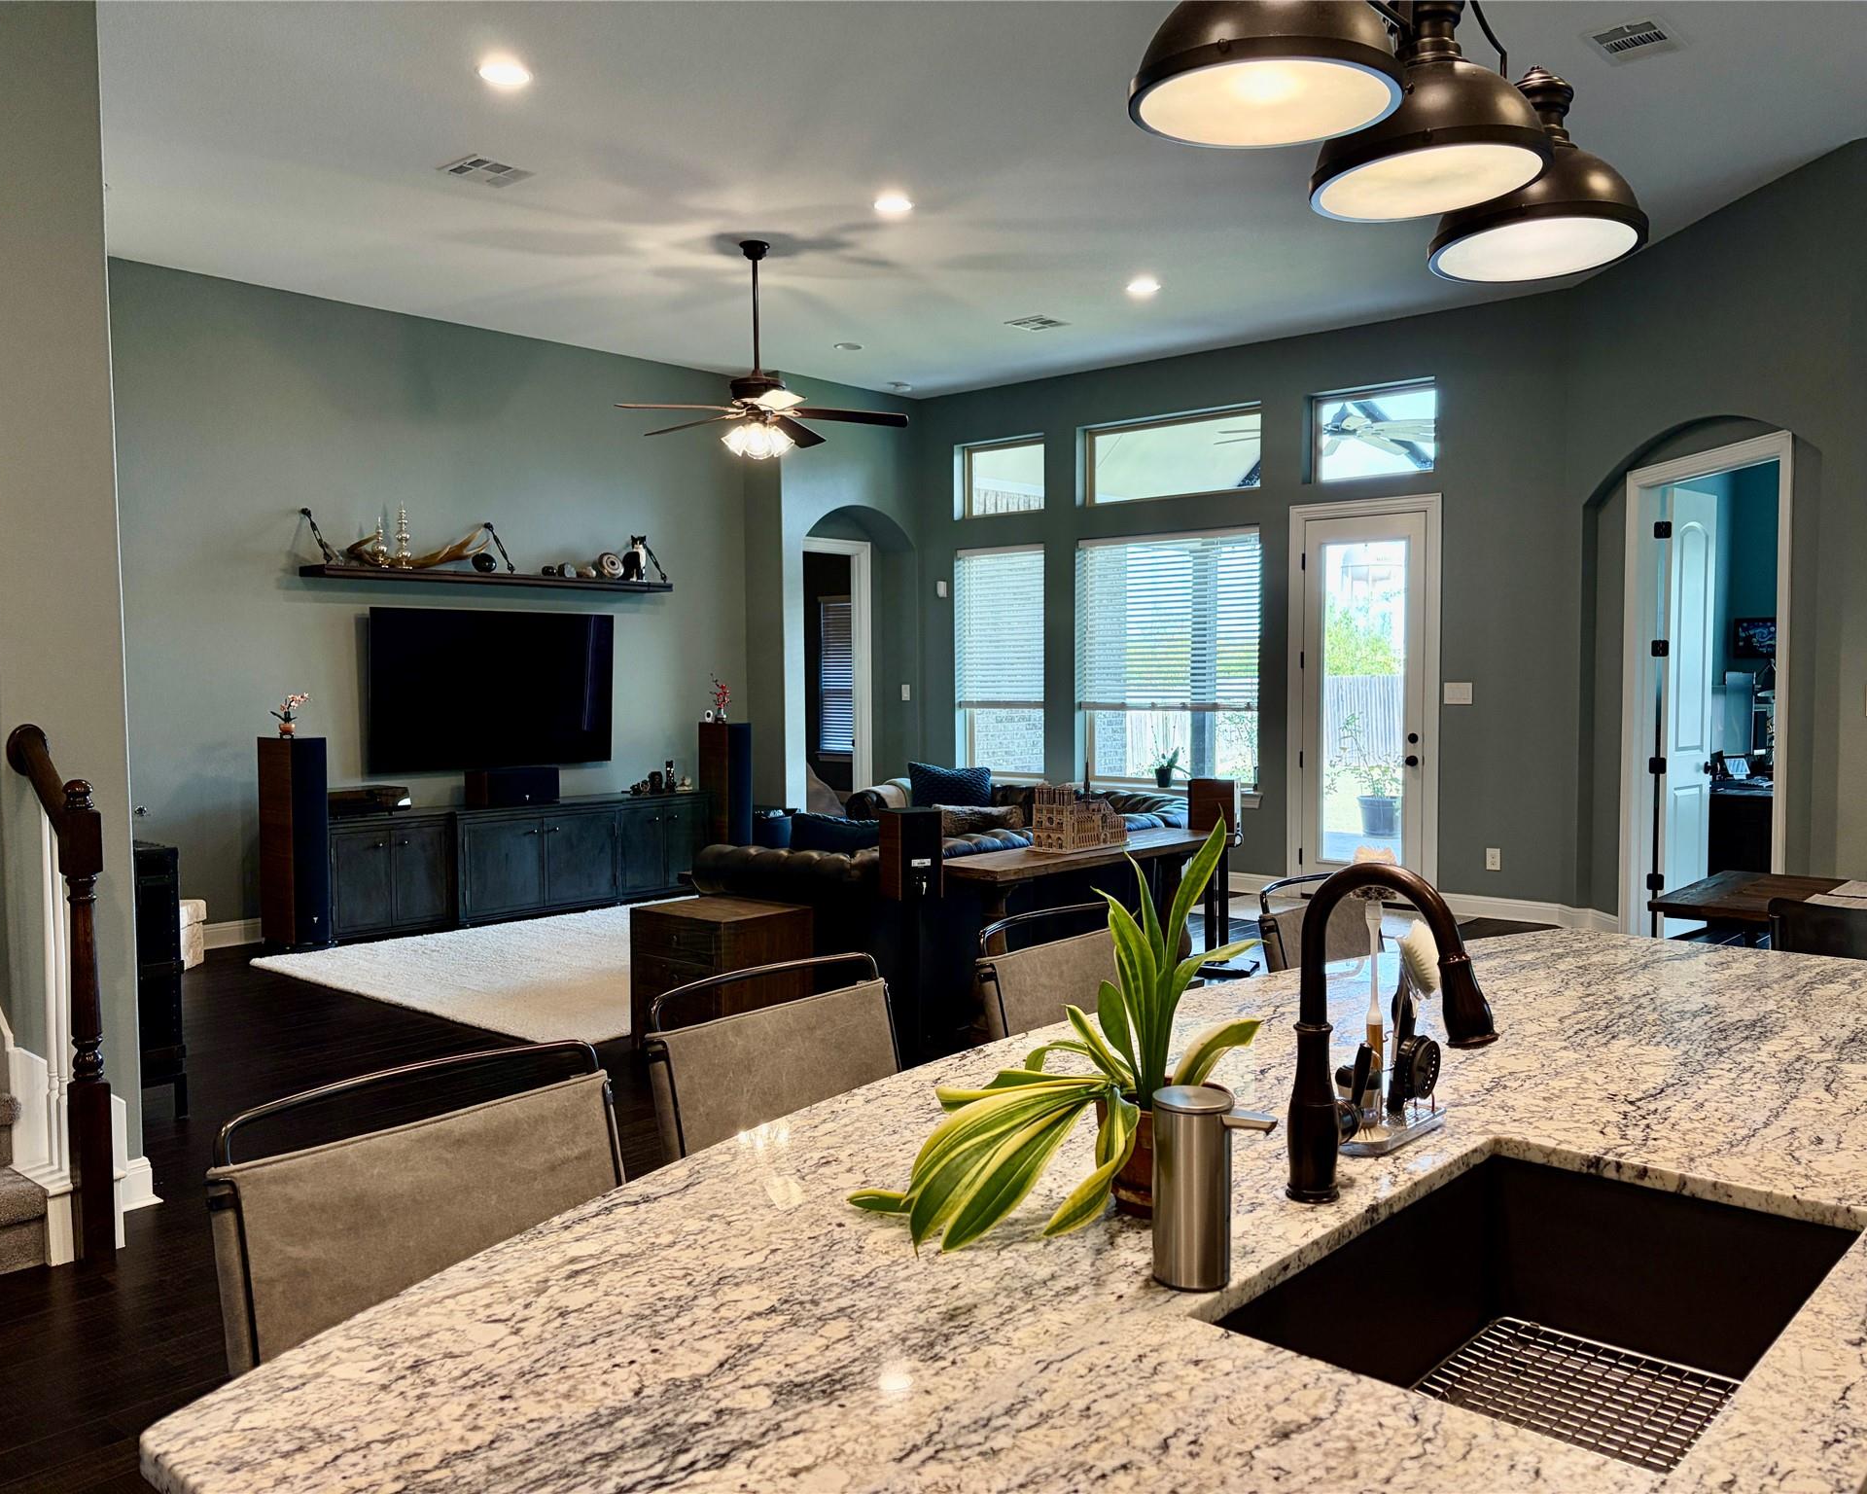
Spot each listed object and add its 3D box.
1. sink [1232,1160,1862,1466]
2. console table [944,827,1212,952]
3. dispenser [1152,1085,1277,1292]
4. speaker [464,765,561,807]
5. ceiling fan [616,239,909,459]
[{"bbox_3d":[0.611,0.638,1.468,0.420,0.235,0.700,2,4,42],"label":"sink"},{"bbox_3d":[0.721,0.803,6.801,0.410,0.705,1.830,2,4,43],"label":"console table"},{"bbox_3d":[0.266,0.421,1.415,0.117,0.173,0.074,1,3,24],"label":"dispenser"},{"bbox_3d":[-2.647,0.255,9.397,0.270,0.225,0.515,2,4,42],"label":"speaker"},{"bbox_3d":[-0.894,-2.009,7.592,1.490,1.080,1.470,-1,3,-7],"label":"ceiling fan"}]

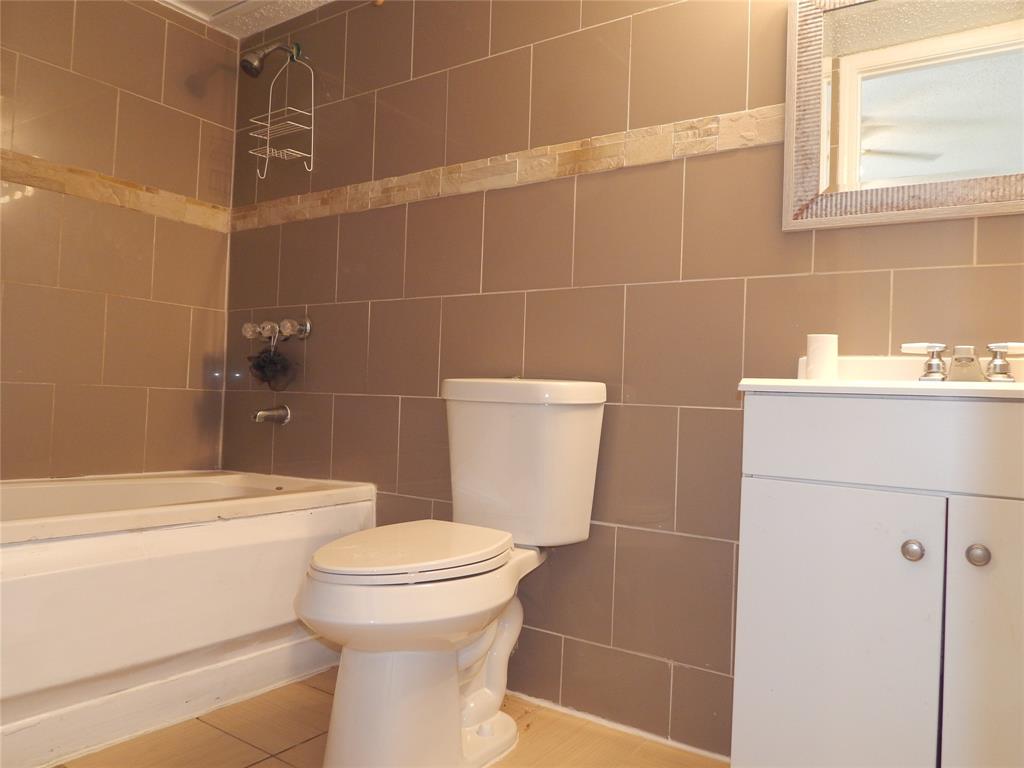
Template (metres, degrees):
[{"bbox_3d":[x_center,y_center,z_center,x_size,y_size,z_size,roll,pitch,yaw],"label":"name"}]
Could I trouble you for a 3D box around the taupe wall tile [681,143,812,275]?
[{"bbox_3d":[0.544,-0.395,1.716,0.300,0.297,0.012,1,-1,35],"label":"taupe wall tile"}]

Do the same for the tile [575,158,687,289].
[{"bbox_3d":[0.295,-0.399,1.877,0.299,0.294,0.010,1,-2,34],"label":"tile"}]

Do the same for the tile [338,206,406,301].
[{"bbox_3d":[-0.453,-0.413,2.389,0.299,0.294,0.010,1,-2,34],"label":"tile"}]

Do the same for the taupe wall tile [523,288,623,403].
[{"bbox_3d":[0.159,-0.102,1.957,0.299,0.299,0.010,1,-2,34],"label":"taupe wall tile"}]

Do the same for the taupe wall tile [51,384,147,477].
[{"bbox_3d":[-1.352,0.157,2.436,0.010,0.294,0.299,1,-2,34],"label":"taupe wall tile"}]

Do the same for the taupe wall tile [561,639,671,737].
[{"bbox_3d":[0.259,0.755,1.861,0.300,0.177,0.010,1,-1,34],"label":"taupe wall tile"}]

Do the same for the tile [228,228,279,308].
[{"bbox_3d":[-0.955,-0.426,2.747,0.302,0.297,0.012,1,-1,35],"label":"tile"}]

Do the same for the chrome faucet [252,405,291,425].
[{"bbox_3d":[-0.840,0.105,2.566,0.065,0.070,0.118,1,-1,34],"label":"chrome faucet"}]

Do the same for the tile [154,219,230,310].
[{"bbox_3d":[-1.172,-0.434,2.710,0.012,0.297,0.293,1,-1,35],"label":"tile"}]

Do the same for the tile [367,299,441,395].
[{"bbox_3d":[-0.336,-0.112,2.308,0.300,0.300,0.010,1,-1,34],"label":"tile"}]

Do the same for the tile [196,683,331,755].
[{"bbox_3d":[-0.557,0.821,1.824,0.298,0.010,0.300,1,-1,34],"label":"tile"}]

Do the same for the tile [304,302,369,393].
[{"bbox_3d":[-0.586,-0.117,2.480,0.300,0.300,0.012,1,-1,35],"label":"tile"}]

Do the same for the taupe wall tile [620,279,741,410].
[{"bbox_3d":[0.413,-0.096,1.793,0.300,0.300,0.012,1,-1,35],"label":"taupe wall tile"}]

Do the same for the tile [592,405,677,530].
[{"bbox_3d":[0.277,0.205,1.873,0.300,0.302,0.012,1,-1,35],"label":"tile"}]

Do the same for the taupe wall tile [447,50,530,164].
[{"bbox_3d":[-0.069,-0.801,2.155,0.300,0.296,0.010,1,-1,34],"label":"taupe wall tile"}]

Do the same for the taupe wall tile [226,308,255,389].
[{"bbox_3d":[-1.026,-0.126,2.782,0.155,0.300,0.012,1,-1,35],"label":"taupe wall tile"}]

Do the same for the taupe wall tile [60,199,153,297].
[{"bbox_3d":[-1.342,-0.445,2.463,0.012,0.297,0.300,1,-1,35],"label":"taupe wall tile"}]

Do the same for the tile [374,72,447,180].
[{"bbox_3d":[-0.318,-0.806,2.326,0.300,0.295,0.012,1,-1,35],"label":"tile"}]

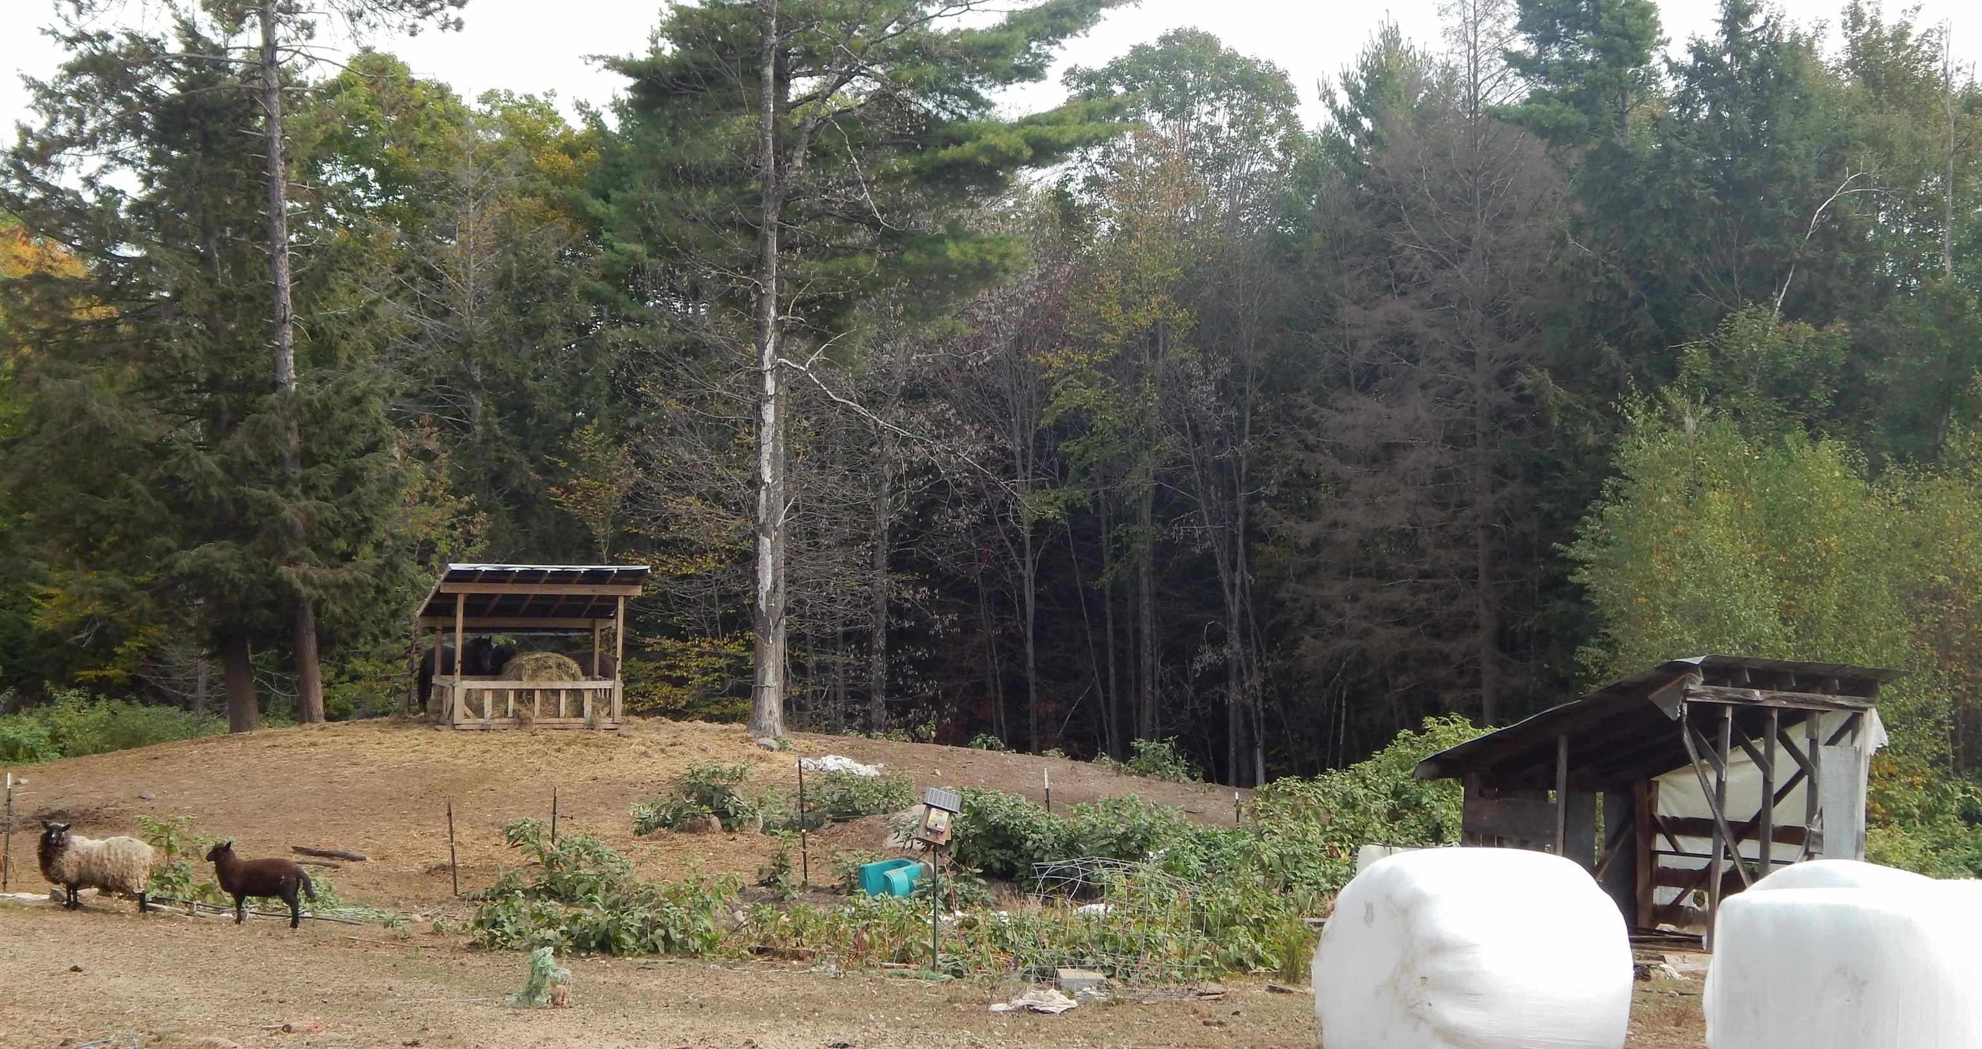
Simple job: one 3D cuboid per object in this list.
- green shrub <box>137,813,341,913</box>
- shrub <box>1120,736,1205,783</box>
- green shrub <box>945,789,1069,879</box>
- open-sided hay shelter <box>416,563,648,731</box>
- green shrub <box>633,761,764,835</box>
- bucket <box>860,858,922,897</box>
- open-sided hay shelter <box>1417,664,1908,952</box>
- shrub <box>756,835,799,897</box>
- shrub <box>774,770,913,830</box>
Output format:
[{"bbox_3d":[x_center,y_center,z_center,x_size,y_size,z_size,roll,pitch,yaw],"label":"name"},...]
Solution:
[{"bbox_3d":[-6.957,3.121,32.300,1.631,0.880,1.100,0,-2,0],"label":"green shrub"},{"bbox_3d":[2.356,3.242,48.000,1.120,0.652,1.000,0,-2,0],"label":"shrub"},{"bbox_3d":[0.165,3.192,36.000,1.255,0.897,1.200,0,-2,0],"label":"green shrub"},{"bbox_3d":[-8.048,2.145,61.000,3.603,2.852,3.000,1,-2,-16],"label":"open-sided hay shelter"},{"bbox_3d":[-3.493,3.231,41.500,1.433,0.814,1.300,0,-2,0],"label":"green shrub"},{"bbox_3d":[-0.941,3.349,33.000,0.600,0.363,0.500,0,-2,0],"label":"bucket"},{"bbox_3d":[5.346,2.183,28.200,2.558,2.242,2.900,2,-3,-40],"label":"open-sided hay shelter"},{"bbox_3d":[-2.036,3.261,33.300,0.373,0.580,0.400,0,-2,0],"label":"shrub"},{"bbox_3d":[-1.778,3.349,42.500,1.625,0.687,1.200,0,-2,0],"label":"shrub"}]

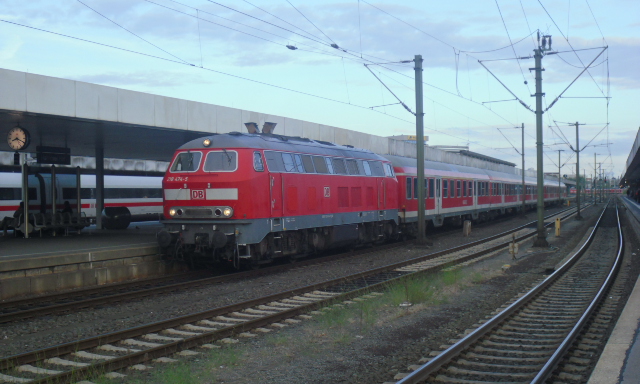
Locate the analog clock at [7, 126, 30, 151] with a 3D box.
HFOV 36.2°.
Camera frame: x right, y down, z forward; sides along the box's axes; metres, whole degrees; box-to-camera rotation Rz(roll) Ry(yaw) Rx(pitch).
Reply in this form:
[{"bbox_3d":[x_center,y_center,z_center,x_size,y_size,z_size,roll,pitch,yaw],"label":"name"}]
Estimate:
[{"bbox_3d":[-8.923,-1.583,29.000,0.680,0.690,0.220,-1,0,21],"label":"analog clock"}]

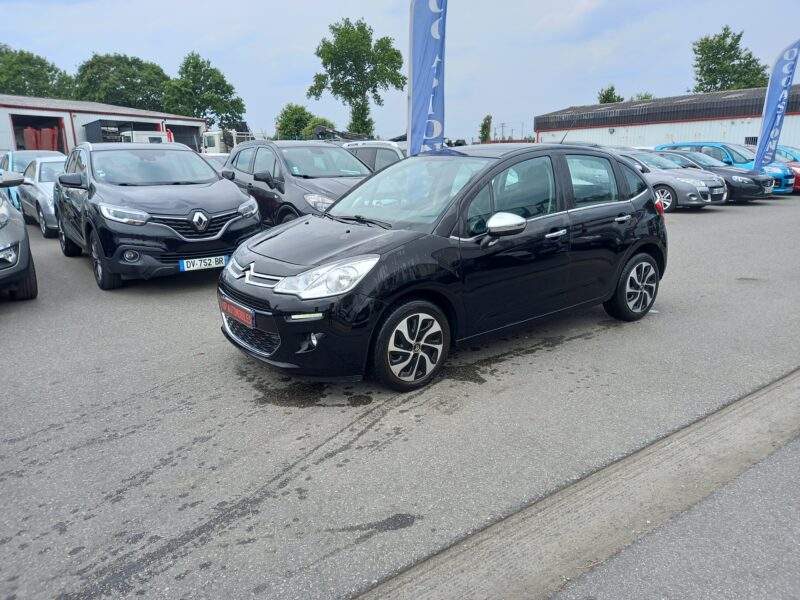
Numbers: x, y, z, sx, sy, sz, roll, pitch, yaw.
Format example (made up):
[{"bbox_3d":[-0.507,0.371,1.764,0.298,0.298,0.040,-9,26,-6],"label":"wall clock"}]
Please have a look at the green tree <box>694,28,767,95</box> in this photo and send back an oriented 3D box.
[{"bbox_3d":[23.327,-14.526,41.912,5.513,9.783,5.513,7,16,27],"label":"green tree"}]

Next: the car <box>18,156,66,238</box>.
[{"bbox_3d":[-6.451,-2.169,11.608,1.770,1.440,4.100,-12,18,-37],"label":"car"}]

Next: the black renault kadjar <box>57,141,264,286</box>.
[{"bbox_3d":[-3.454,-1.301,7.861,1.860,1.610,4.450,-11,18,-35],"label":"black renault kadjar"}]

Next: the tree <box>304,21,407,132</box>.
[{"bbox_3d":[-3.253,-15.931,45.357,7.614,11.320,7.614,-2,14,-4],"label":"tree"}]

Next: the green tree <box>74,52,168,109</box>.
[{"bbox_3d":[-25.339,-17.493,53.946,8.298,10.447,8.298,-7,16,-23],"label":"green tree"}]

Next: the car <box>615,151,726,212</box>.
[{"bbox_3d":[6.202,-3.184,15.159,1.800,1.440,4.280,-11,18,-36],"label":"car"}]

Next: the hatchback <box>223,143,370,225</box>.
[{"bbox_3d":[-1.555,-1.739,9.352,1.840,1.650,4.280,-11,18,-35],"label":"hatchback"}]

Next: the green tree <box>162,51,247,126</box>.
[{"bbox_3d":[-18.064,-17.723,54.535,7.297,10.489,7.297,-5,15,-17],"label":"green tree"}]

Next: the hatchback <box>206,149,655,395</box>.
[{"bbox_3d":[0.554,-0.492,4.717,3.950,1.525,1.760,-11,18,-35],"label":"hatchback"}]

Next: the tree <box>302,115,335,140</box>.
[{"bbox_3d":[-7.317,-14.290,52.611,3.278,4.618,3.278,-2,15,-7],"label":"tree"}]

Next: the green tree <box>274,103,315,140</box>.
[{"bbox_3d":[-9.876,-15.614,55.001,3.808,6.048,3.808,-3,15,-9],"label":"green tree"}]

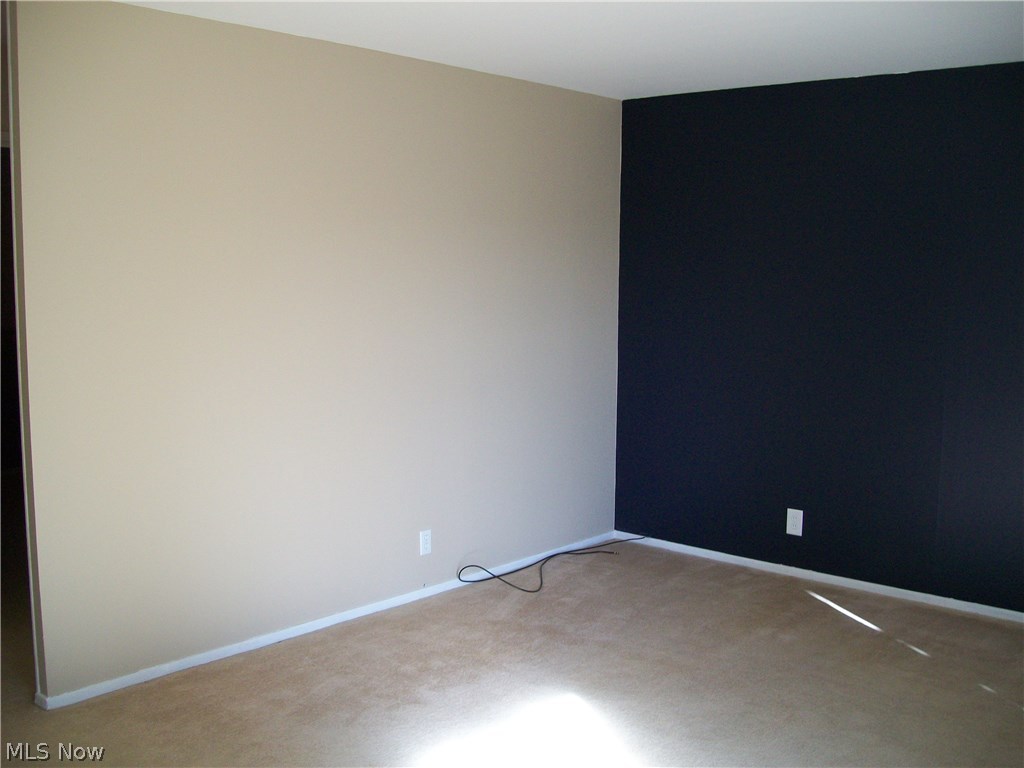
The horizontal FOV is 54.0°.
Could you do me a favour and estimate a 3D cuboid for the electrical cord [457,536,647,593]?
[{"bbox_3d":[0.276,0.891,5.126,0.290,0.090,1.240,6,9,42],"label":"electrical cord"}]

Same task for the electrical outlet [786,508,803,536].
[{"bbox_3d":[1.379,0.675,4.900,0.080,0.121,0.012,6,9,42],"label":"electrical outlet"}]

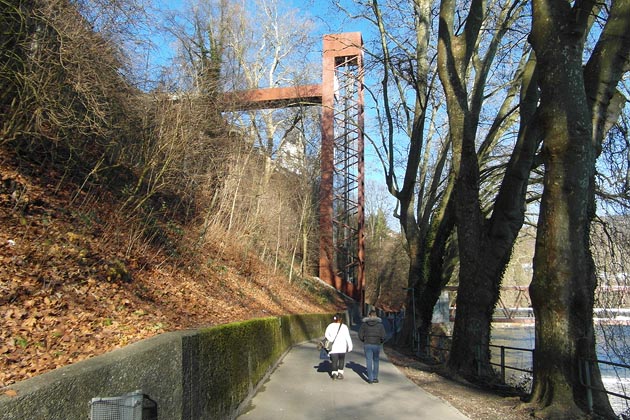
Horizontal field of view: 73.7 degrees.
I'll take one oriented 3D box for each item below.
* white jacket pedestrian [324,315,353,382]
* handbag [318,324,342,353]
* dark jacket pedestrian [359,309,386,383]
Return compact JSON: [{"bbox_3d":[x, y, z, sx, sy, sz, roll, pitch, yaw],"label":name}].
[{"bbox_3d":[0.619,3.483,10.787,0.680,1.586,0.450,0,-13,2],"label":"white jacket pedestrian"},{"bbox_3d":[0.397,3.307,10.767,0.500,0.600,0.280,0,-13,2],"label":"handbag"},{"bbox_3d":[1.400,3.329,10.355,0.620,1.716,0.400,0,-13,2],"label":"dark jacket pedestrian"}]

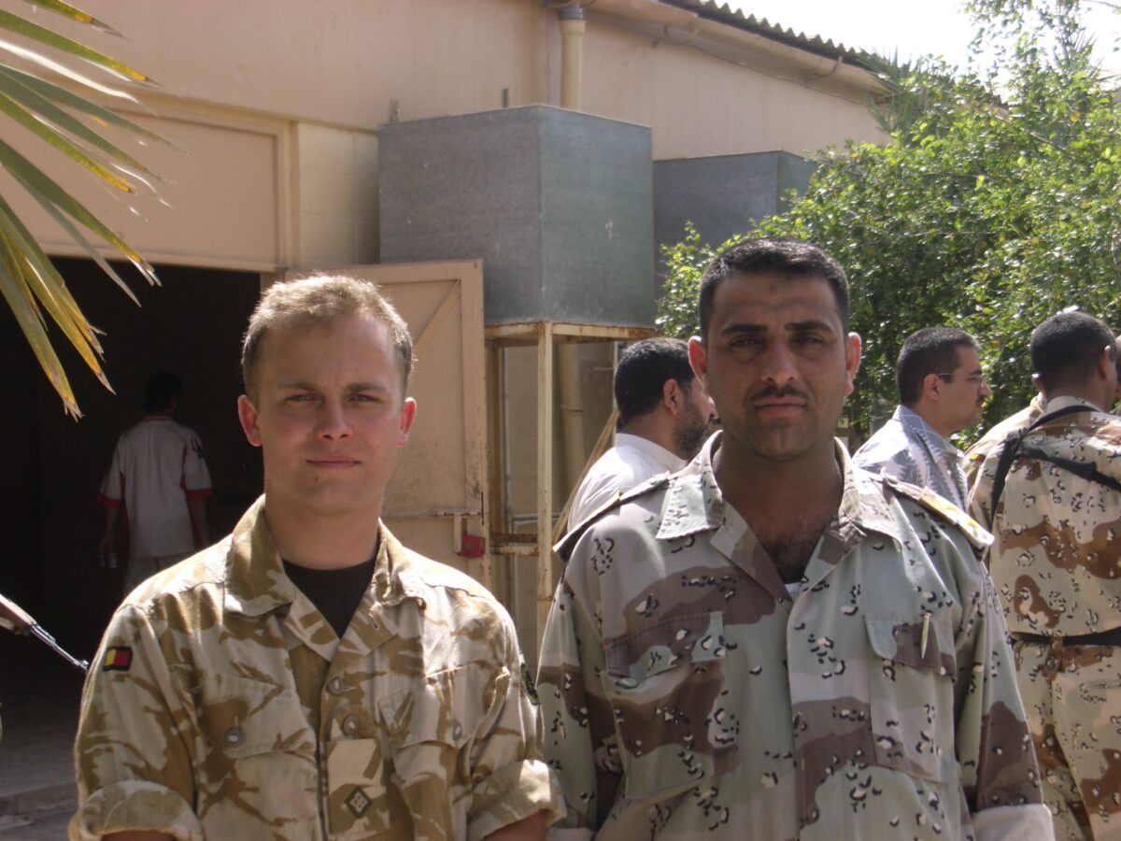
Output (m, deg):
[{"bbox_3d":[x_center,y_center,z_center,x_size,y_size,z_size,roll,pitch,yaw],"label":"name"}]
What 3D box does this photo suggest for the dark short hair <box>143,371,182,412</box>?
[{"bbox_3d":[-2.017,-0.140,10.200,0.170,0.200,0.200,0,1,27],"label":"dark short hair"}]

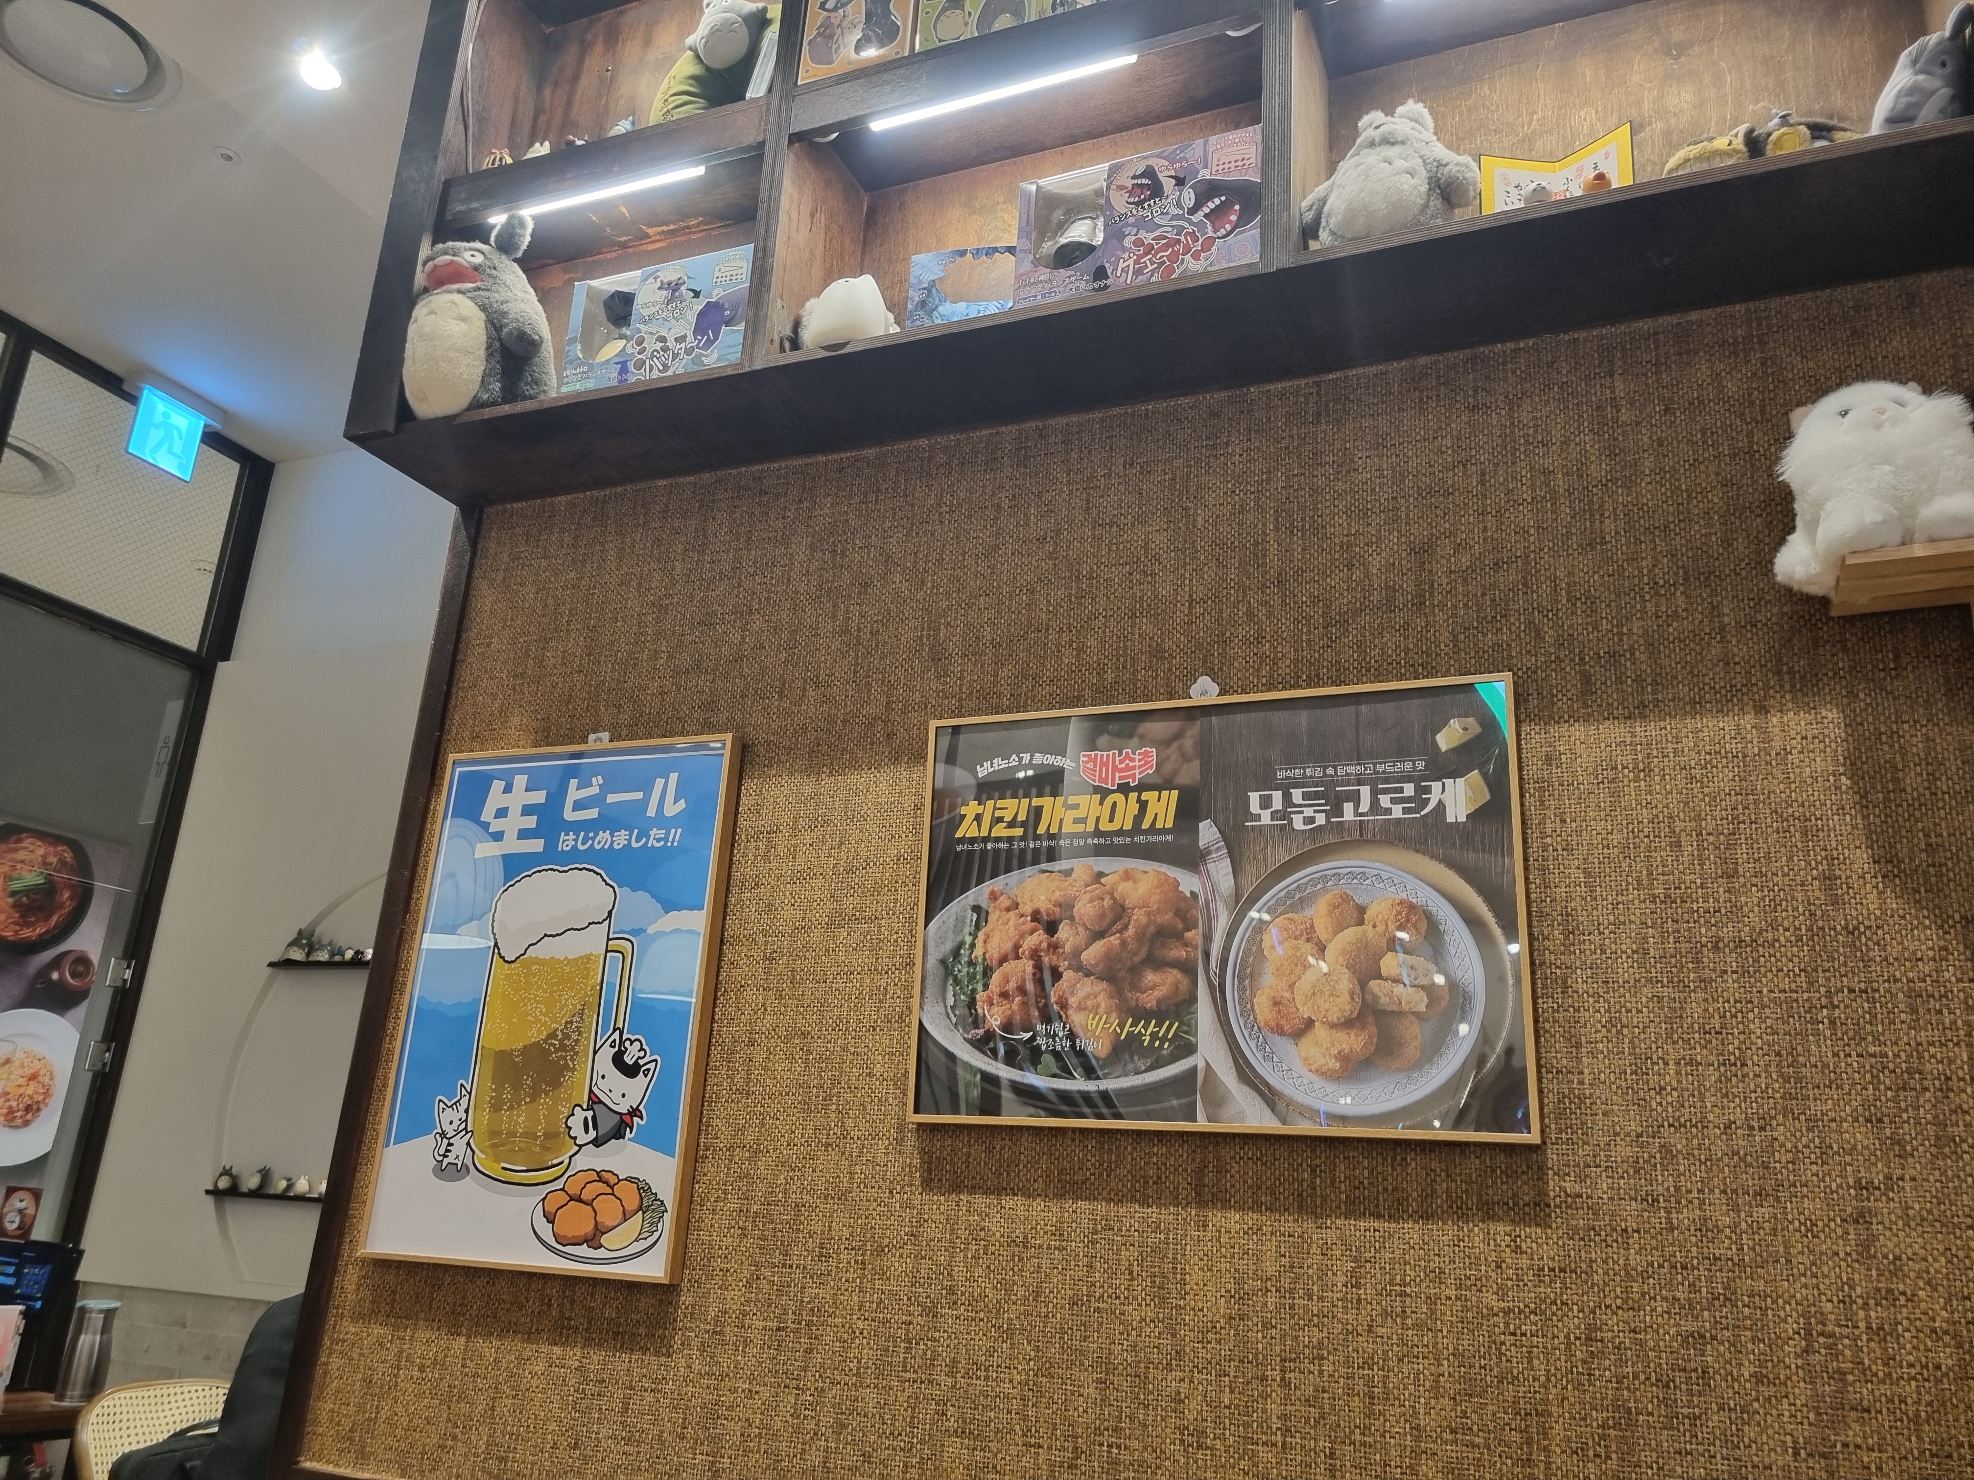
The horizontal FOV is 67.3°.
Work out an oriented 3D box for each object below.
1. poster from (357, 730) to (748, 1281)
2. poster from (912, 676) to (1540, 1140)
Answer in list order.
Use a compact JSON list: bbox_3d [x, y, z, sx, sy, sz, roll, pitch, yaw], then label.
[{"bbox_3d":[-0.509,0.300,1.740,0.433,0.608,0.024,-4,-19,23],"label":"poster"},{"bbox_3d":[0.214,0.167,1.471,0.608,0.433,0.024,-4,-19,23],"label":"poster"}]

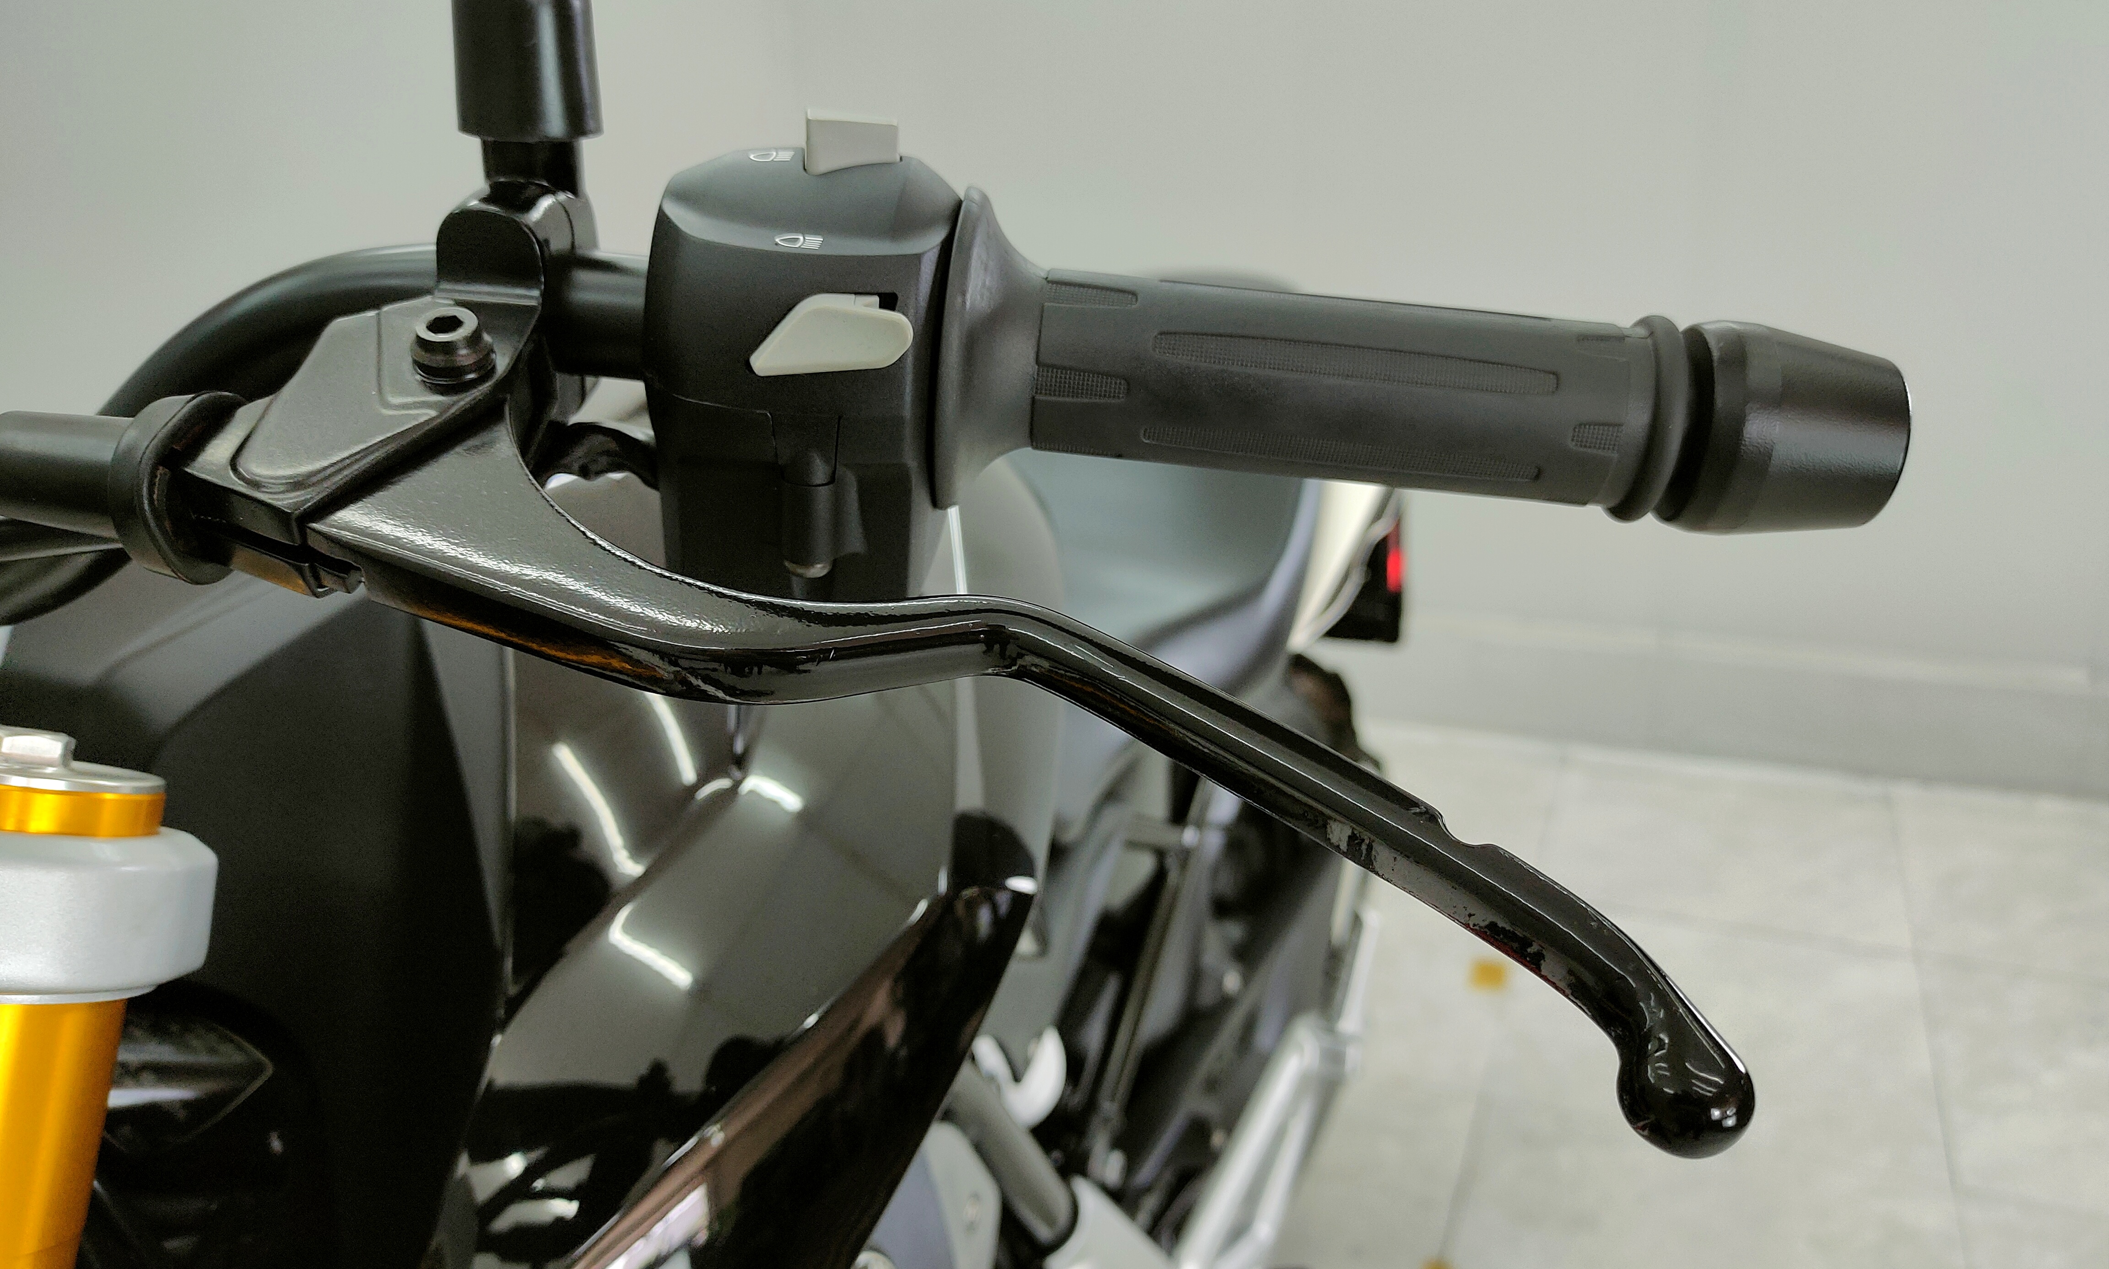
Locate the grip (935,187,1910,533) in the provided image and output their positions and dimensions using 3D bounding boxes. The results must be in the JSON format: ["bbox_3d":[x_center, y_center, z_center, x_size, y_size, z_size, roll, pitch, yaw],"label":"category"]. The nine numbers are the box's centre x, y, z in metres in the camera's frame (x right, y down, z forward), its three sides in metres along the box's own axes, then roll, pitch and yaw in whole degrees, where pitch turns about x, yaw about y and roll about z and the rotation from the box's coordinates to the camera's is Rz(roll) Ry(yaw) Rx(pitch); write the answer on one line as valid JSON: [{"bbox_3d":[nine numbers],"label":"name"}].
[{"bbox_3d":[0.062,-0.042,0.342,0.165,0.057,0.057,7,21,6],"label":"grip"}]

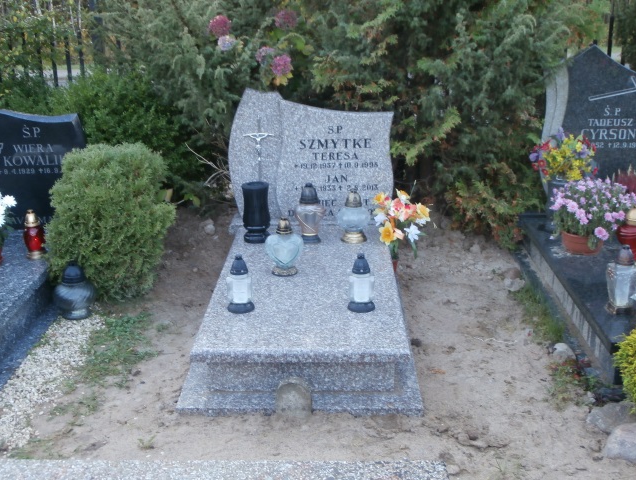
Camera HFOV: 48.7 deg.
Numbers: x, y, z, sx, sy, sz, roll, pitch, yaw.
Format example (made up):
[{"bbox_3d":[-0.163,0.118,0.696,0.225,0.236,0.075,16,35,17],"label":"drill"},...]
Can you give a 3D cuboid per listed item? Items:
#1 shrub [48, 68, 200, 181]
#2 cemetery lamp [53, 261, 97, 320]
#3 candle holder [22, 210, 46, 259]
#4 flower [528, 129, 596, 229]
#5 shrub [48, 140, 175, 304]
[{"bbox_3d":[-1.439,-0.880,5.250,1.200,0.900,1.000,1,19,1],"label":"shrub"},{"bbox_3d":[-1.095,0.218,3.202,0.190,0.255,0.190,1,19,1],"label":"cemetery lamp"},{"bbox_3d":[-1.363,-0.041,3.363,0.115,0.235,0.115,0,19,1],"label":"candle holder"},{"bbox_3d":[1.322,-0.331,3.766,0.360,0.530,0.320,0,19,1],"label":"flower"},{"bbox_3d":[-1.047,-0.143,3.583,0.660,0.740,0.660,0,19,1],"label":"shrub"}]

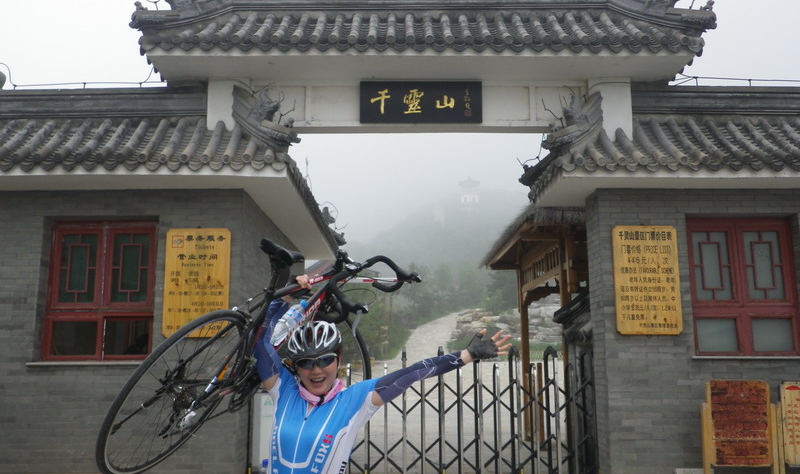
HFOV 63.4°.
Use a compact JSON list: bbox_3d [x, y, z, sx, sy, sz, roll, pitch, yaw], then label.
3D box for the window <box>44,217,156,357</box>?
[{"bbox_3d":[-3.041,0.548,6.672,1.090,1.433,0.100,0,-9,0],"label":"window"}]

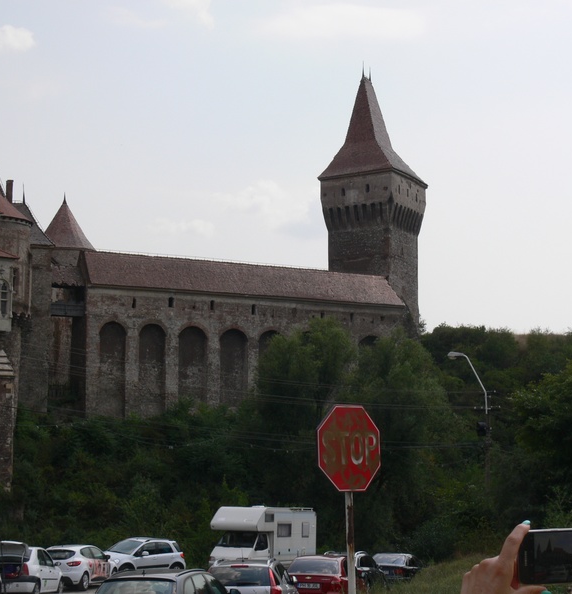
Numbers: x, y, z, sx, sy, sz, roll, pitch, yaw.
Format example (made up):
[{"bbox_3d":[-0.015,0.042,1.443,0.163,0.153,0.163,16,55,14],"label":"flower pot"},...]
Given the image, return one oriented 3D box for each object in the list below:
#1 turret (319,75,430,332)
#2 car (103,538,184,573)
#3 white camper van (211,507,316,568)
[{"bbox_3d":[9.775,-10.296,152.680,9.323,29.853,9.323,-5,-11,30],"label":"turret"},{"bbox_3d":[-6.110,10.815,56.771,4.140,1.600,1.760,8,-12,-41],"label":"car"},{"bbox_3d":[-1.030,10.450,58.682,2.220,2.920,5.950,-5,-10,27],"label":"white camper van"}]

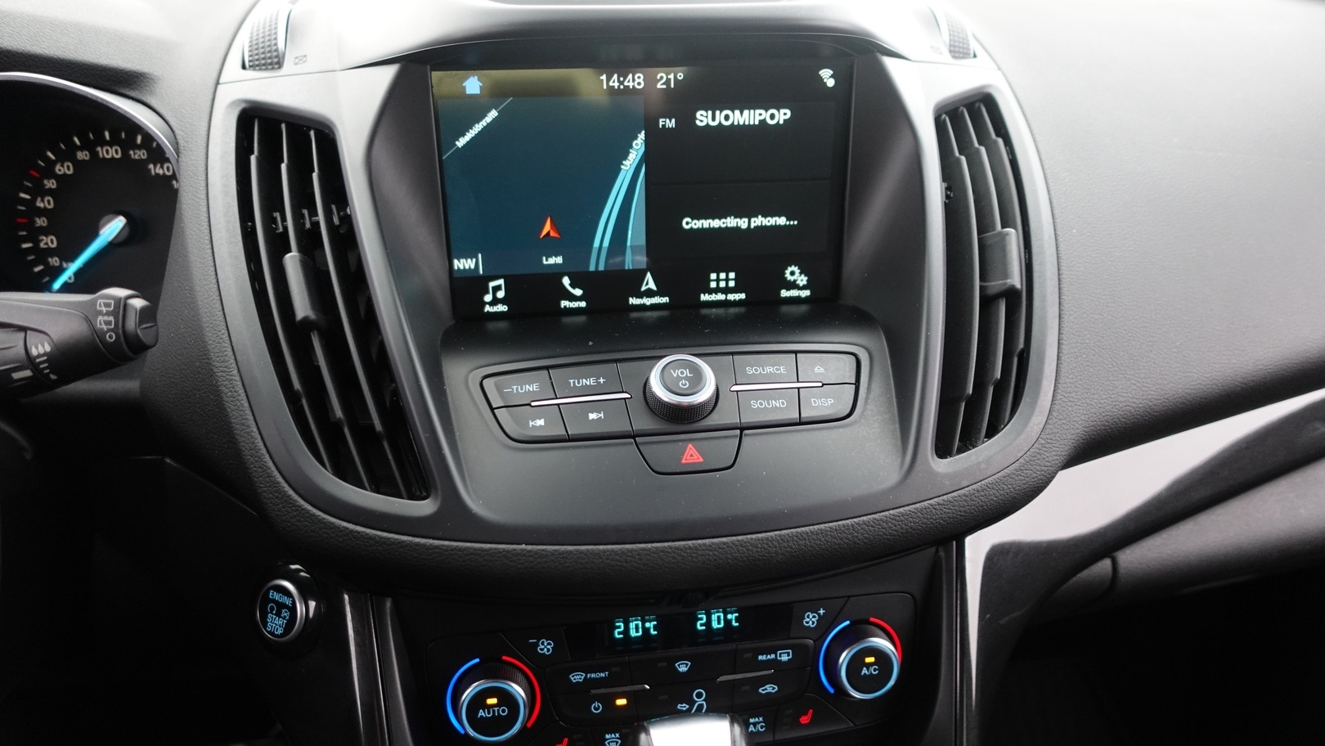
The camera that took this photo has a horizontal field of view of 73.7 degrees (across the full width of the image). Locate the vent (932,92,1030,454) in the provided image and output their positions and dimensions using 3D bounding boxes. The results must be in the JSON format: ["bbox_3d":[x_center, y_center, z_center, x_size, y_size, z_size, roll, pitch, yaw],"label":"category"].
[{"bbox_3d":[0.136,-0.057,0.373,0.064,0.036,0.186,12,63,-23],"label":"vent"}]

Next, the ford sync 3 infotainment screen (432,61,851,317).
[{"bbox_3d":[-0.007,-0.081,0.394,0.180,0.108,0.012,-3,21,-7],"label":"ford sync 3 infotainment screen"}]

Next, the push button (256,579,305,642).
[{"bbox_3d":[-0.177,0.111,0.413,0.028,0.028,0.008,9,-2,24],"label":"push button"}]

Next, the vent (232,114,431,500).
[{"bbox_3d":[-0.135,-0.040,0.338,0.064,0.036,0.186,-18,67,8],"label":"vent"}]

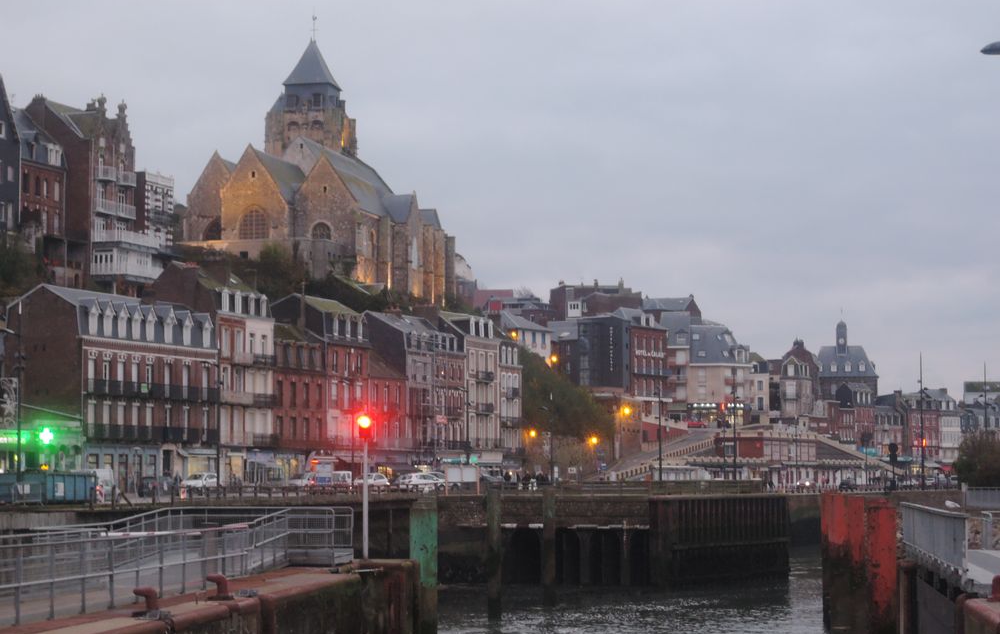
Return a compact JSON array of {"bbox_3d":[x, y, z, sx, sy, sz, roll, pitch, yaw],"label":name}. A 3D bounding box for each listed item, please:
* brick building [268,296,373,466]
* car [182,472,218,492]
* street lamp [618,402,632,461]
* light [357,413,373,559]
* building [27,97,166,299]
[{"bbox_3d":[-16.487,6.722,186.871,8.000,16.820,8.440,-2,-5,23],"label":"brick building"},{"bbox_3d":[-20.964,11.661,151.557,1.780,1.500,4.050,-1,-4,12],"label":"car"},{"bbox_3d":[13.885,12.834,239.711,1.200,6.200,0.500,-3,-5,32],"label":"street lamp"},{"bbox_3d":[-3.254,4.083,52.342,0.340,3.530,0.380,0,-4,3],"label":"light"},{"bbox_3d":[-39.083,-11.471,205.989,11.000,18.820,8.000,-2,-5,23],"label":"building"}]

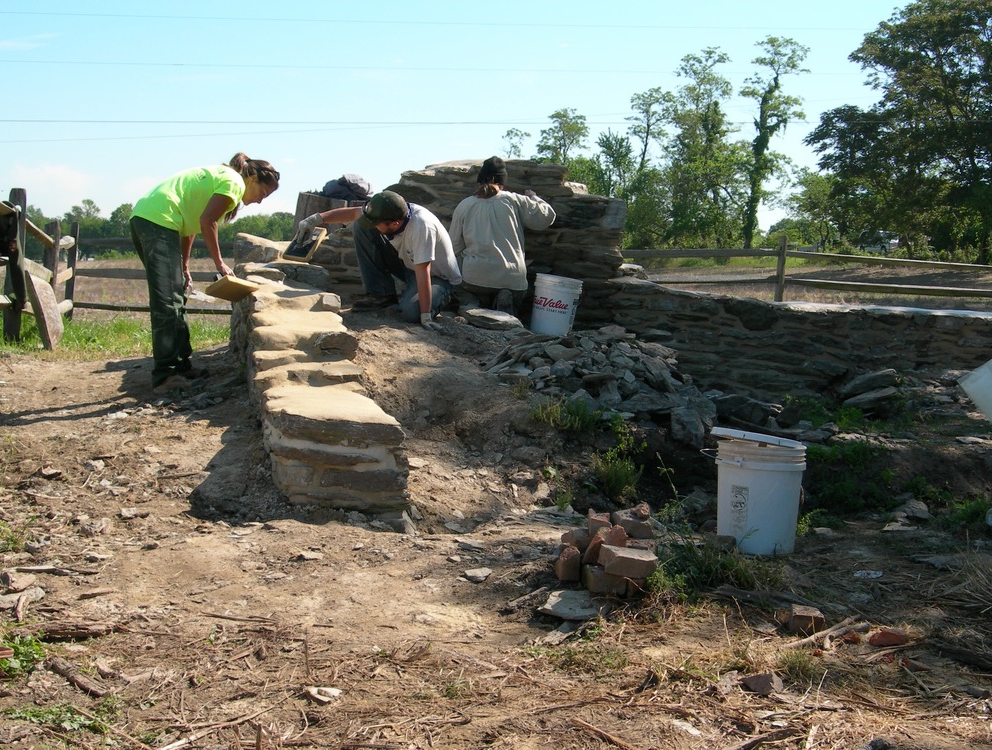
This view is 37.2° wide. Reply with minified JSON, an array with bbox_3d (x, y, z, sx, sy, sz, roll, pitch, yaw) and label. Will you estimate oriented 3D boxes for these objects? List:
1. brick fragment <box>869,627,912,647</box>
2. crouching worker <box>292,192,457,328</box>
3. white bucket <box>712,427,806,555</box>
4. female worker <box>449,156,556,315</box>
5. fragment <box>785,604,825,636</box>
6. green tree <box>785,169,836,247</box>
[{"bbox_3d":[1.059,0.703,3.970,0.108,0.048,0.078,2,5,0],"label":"brick fragment"},{"bbox_3d":[-0.720,-0.702,8.950,0.920,0.850,0.800,-2,7,-37],"label":"crouching worker"},{"bbox_3d":[0.892,0.390,4.970,0.310,0.400,0.310,3,5,0],"label":"white bucket"},{"bbox_3d":[0.042,-0.893,9.500,0.690,1.030,0.750,2,5,5],"label":"female worker"},{"bbox_3d":[0.855,0.675,4.050,0.090,0.057,0.110,3,5,12],"label":"fragment"},{"bbox_3d":[19.395,-10.110,90.000,3.400,5.000,3.400,3,5,11],"label":"green tree"}]

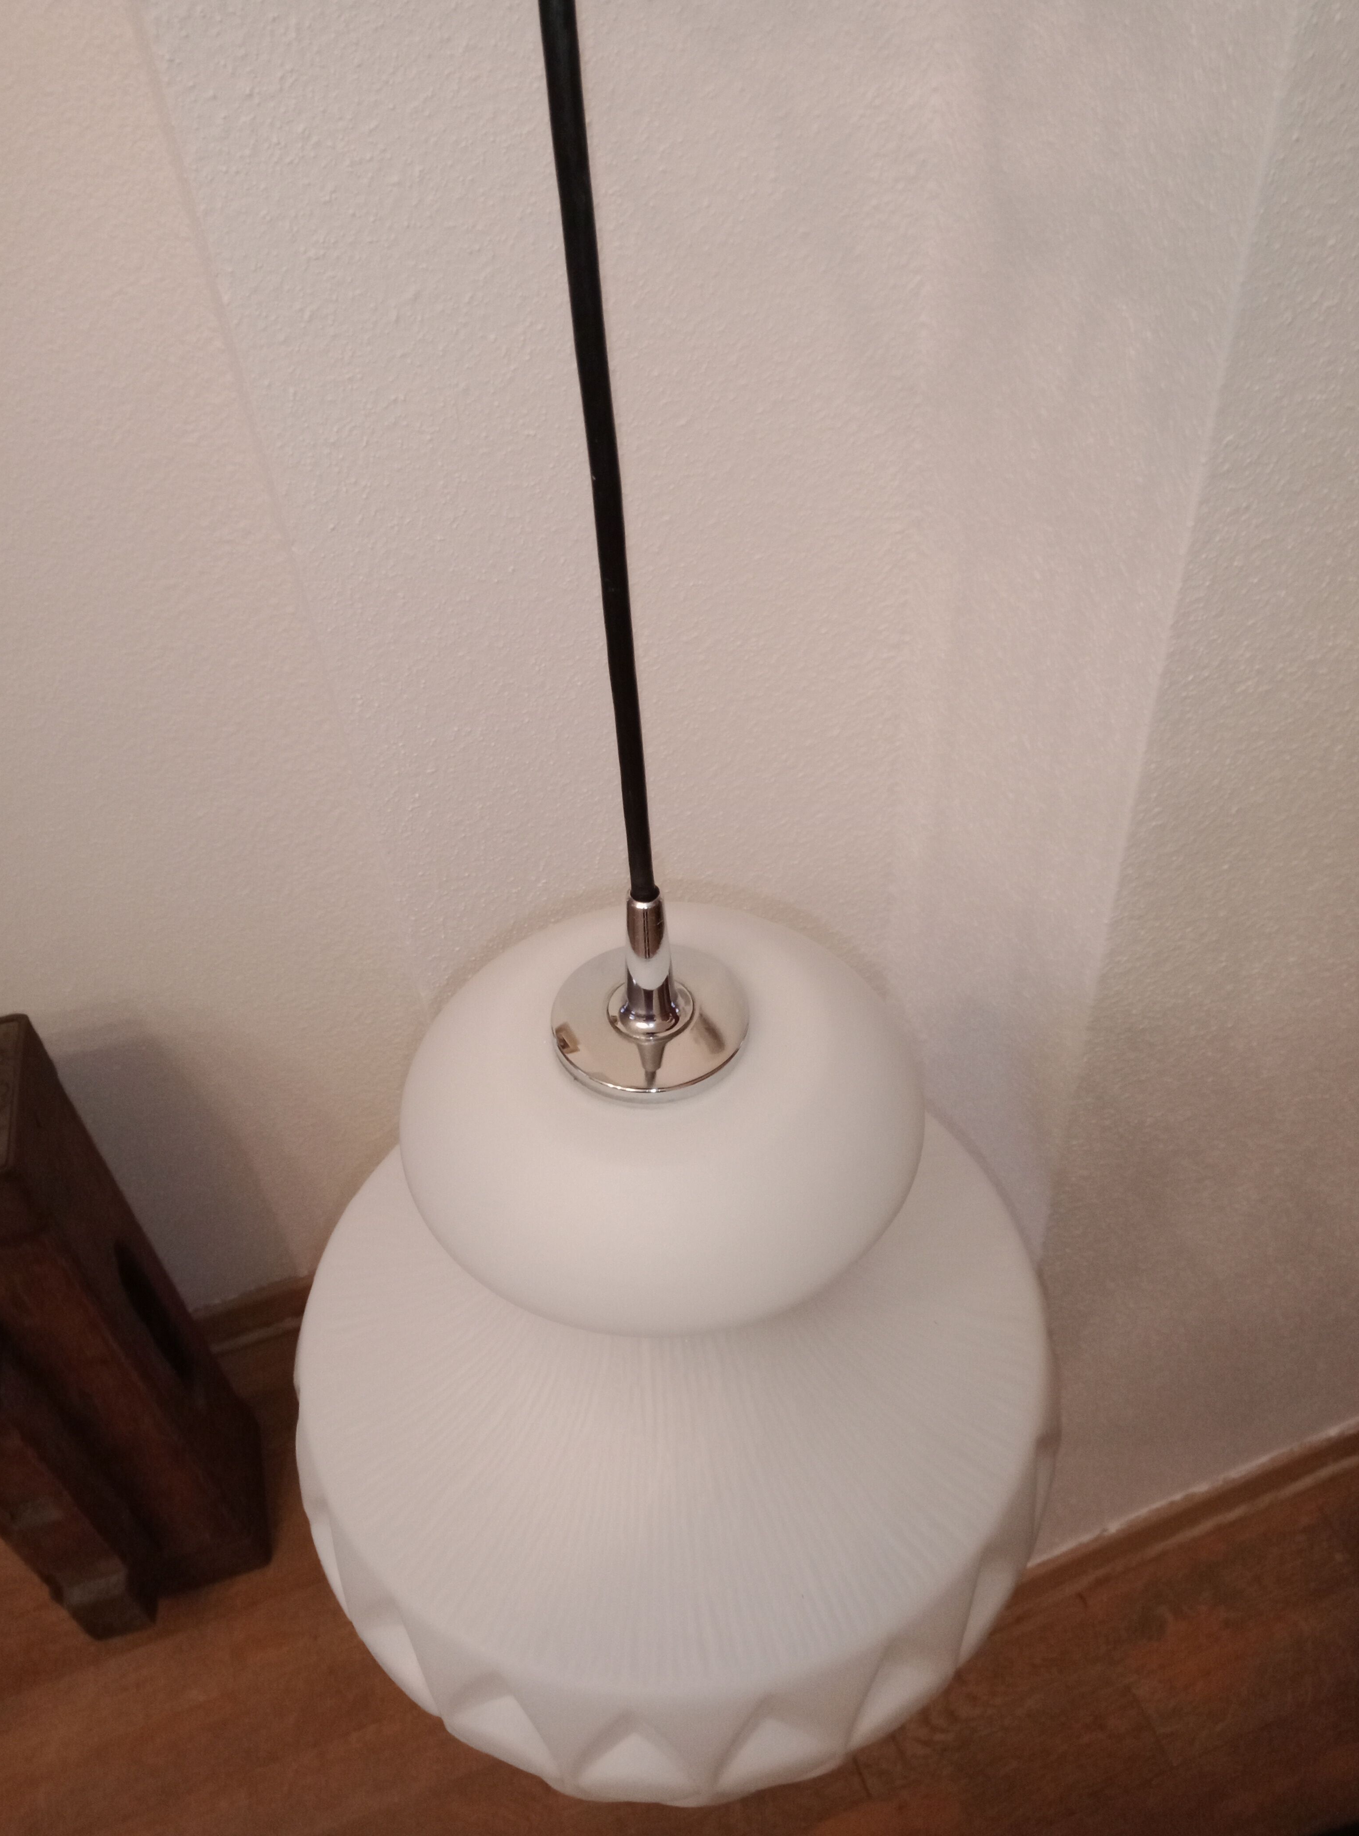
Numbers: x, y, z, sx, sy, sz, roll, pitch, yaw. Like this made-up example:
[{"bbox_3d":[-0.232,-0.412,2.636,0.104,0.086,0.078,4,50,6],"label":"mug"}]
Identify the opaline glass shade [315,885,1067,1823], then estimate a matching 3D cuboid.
[{"bbox_3d":[-0.002,0.130,0.513,0.281,0.265,0.281,-4,43,0],"label":"opaline glass shade"}]

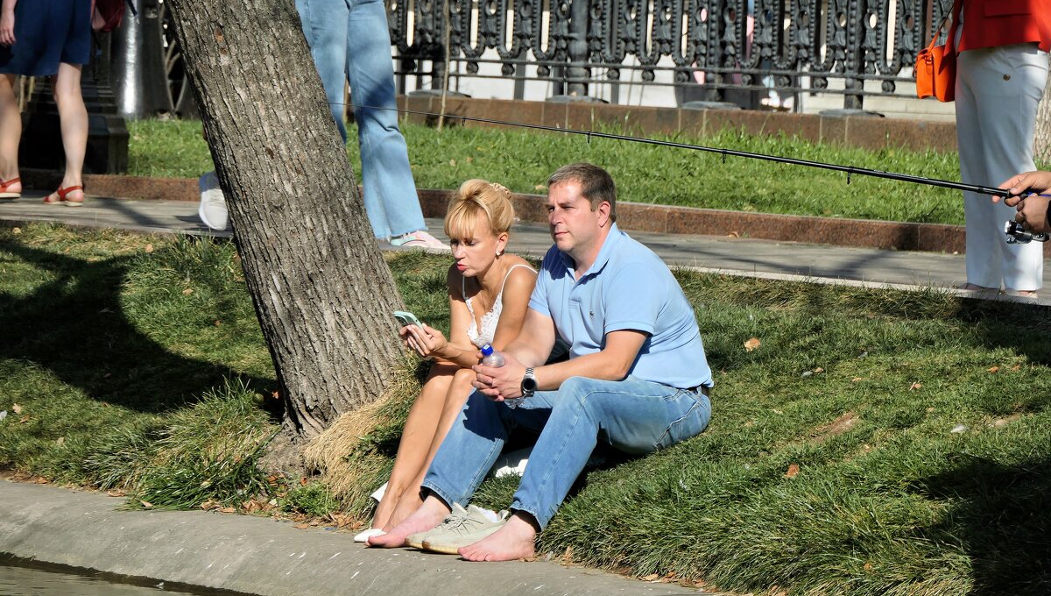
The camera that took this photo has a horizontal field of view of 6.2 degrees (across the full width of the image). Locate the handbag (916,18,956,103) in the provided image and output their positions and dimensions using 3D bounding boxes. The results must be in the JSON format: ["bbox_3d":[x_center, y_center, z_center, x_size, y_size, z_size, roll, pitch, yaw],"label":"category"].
[{"bbox_3d":[1.363,-0.779,31.900,0.140,0.260,0.210,1,2,-28],"label":"handbag"}]

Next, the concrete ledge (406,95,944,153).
[{"bbox_3d":[0.660,-0.825,46.100,0.300,0.190,4.300,0,2,-36],"label":"concrete ledge"}]

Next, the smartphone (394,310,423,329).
[{"bbox_3d":[-0.311,0.090,27.100,0.075,0.011,0.150,3,-43,47],"label":"smartphone"}]

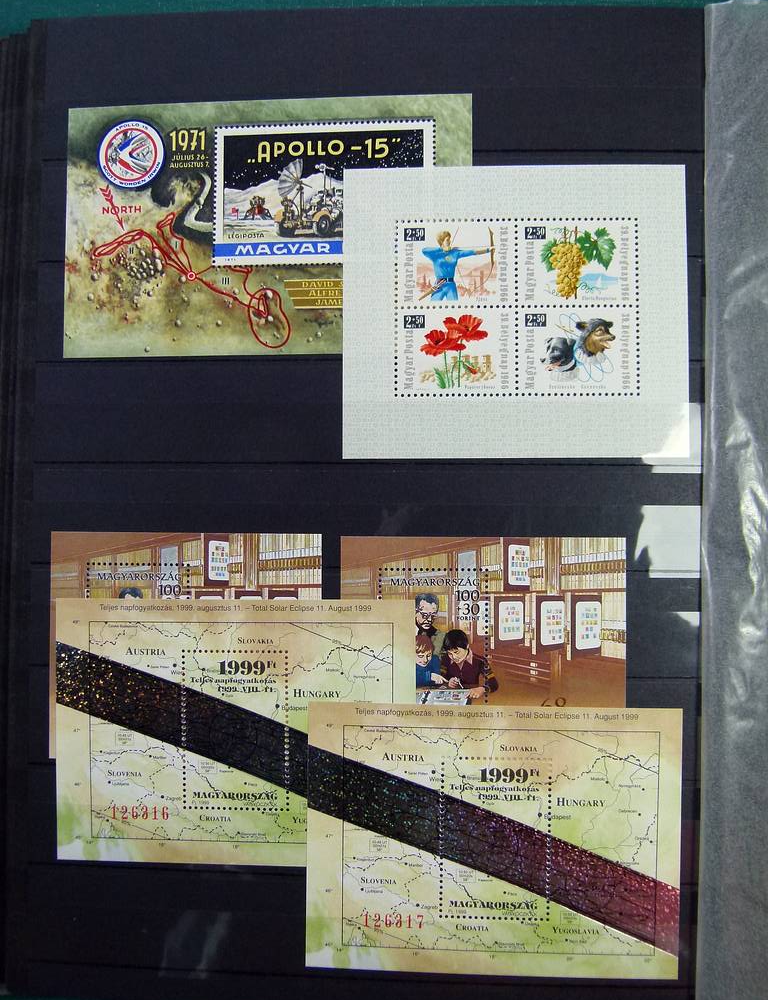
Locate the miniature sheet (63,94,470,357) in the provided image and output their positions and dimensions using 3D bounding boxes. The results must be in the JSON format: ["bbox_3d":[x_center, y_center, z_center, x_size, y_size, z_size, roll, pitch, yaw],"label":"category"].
[{"bbox_3d":[-0.034,-0.079,0.308,0.119,0.001,0.075,0,89,4],"label":"miniature sheet"}]

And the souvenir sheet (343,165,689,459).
[{"bbox_3d":[0.037,-0.054,0.302,0.097,0.001,0.083,0,89,4],"label":"souvenir sheet"}]

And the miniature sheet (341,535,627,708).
[{"bbox_3d":[0.028,0.044,0.300,0.080,0.001,0.066,0,89,4],"label":"miniature sheet"}]

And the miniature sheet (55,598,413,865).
[{"bbox_3d":[-0.043,0.067,0.305,0.105,0.001,0.076,0,89,4],"label":"miniature sheet"}]

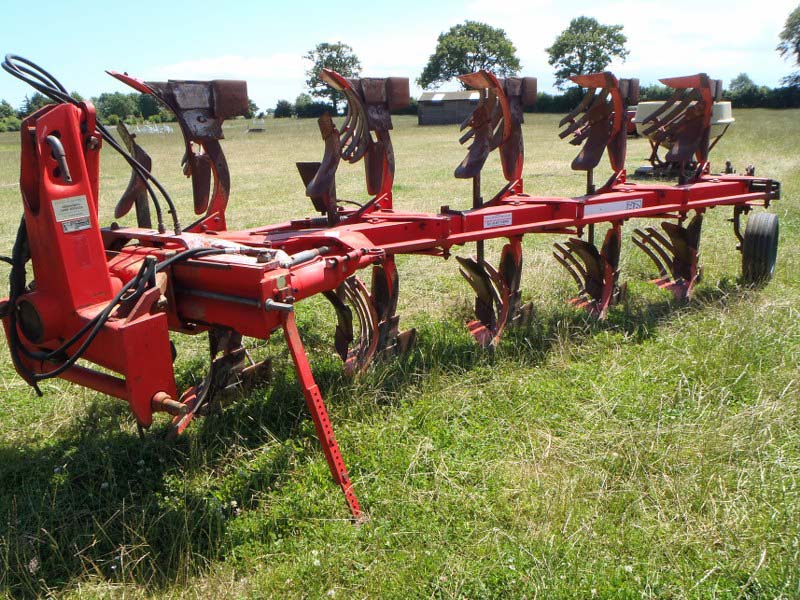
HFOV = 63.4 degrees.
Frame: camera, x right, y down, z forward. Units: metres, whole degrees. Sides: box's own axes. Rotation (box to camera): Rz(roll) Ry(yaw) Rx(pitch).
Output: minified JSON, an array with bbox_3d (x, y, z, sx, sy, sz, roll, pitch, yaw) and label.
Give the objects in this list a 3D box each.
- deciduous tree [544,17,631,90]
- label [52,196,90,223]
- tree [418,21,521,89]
[{"bbox_3d":[24.211,-30.223,83.557,10.588,11.816,10.588,4,17,15],"label":"deciduous tree"},{"bbox_3d":[-1.127,-0.314,2.223,0.004,0.074,0.123,8,20,32],"label":"label"},{"bbox_3d":[8.151,-27.666,77.000,12.200,11.200,12.200,-2,17,0],"label":"tree"}]

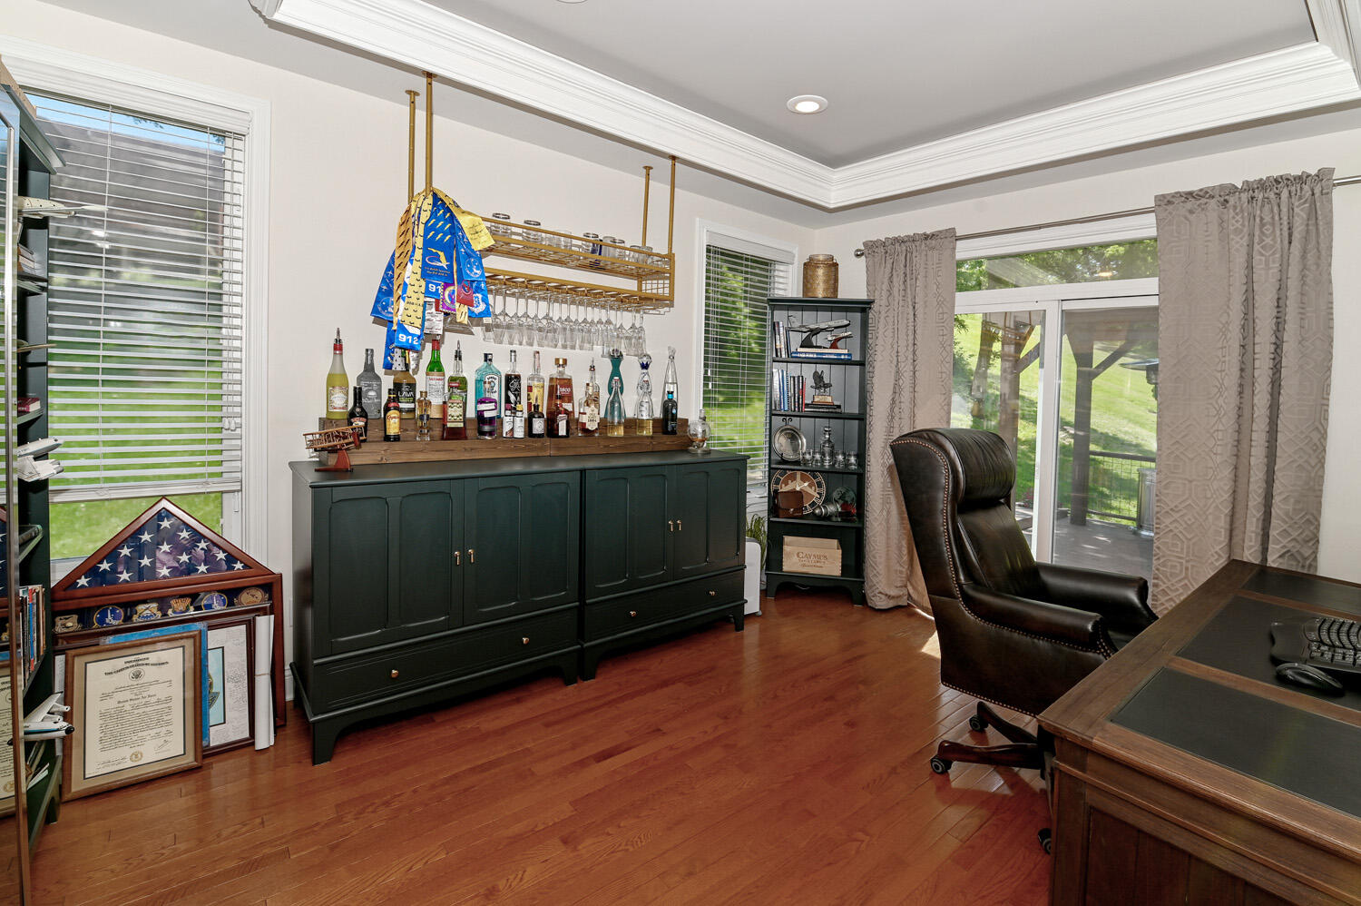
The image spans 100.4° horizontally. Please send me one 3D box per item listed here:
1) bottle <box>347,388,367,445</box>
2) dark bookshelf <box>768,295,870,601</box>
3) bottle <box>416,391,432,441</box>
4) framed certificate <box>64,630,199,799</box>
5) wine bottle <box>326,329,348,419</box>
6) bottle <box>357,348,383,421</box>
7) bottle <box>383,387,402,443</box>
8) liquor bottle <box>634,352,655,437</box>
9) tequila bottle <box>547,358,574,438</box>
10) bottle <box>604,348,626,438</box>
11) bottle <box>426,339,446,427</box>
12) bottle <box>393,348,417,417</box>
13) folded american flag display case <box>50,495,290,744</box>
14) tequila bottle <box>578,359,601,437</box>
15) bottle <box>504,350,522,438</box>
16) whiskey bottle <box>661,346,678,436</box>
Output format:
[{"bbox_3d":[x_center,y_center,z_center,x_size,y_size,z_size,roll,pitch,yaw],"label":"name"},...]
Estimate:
[{"bbox_3d":[-1.250,-0.149,2.192,0.074,0.220,0.074,-3,7,-38],"label":"bottle"},{"bbox_3d":[0.956,-0.015,4.013,0.755,2.080,0.360,2,4,7],"label":"dark bookshelf"},{"bbox_3d":[-1.195,-0.173,2.639,0.072,0.235,0.068,0,5,-22],"label":"bottle"},{"bbox_3d":[-1.757,0.830,1.829,0.335,0.440,0.030,-1,-11,-31],"label":"framed certificate"},{"bbox_3d":[-1.343,-0.306,2.216,0.085,0.355,0.085,-3,7,-38],"label":"wine bottle"},{"bbox_3d":[-1.212,-0.269,2.218,0.095,0.279,0.080,-1,6,-35],"label":"bottle"},{"bbox_3d":[-1.120,-0.149,2.207,0.066,0.207,0.064,-1,6,-35],"label":"bottle"},{"bbox_3d":[-0.218,-0.353,3.399,0.110,0.465,0.110,1,4,0],"label":"liquor bottle"},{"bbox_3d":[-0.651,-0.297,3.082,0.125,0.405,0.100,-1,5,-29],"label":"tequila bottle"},{"bbox_3d":[-0.336,-0.311,2.884,0.098,0.444,0.098,2,5,0],"label":"bottle"},{"bbox_3d":[-1.053,-0.314,2.440,0.085,0.348,0.085,-3,7,-38],"label":"bottle"},{"bbox_3d":[-1.151,-0.280,2.368,0.091,0.285,0.091,-3,7,-38],"label":"bottle"},{"bbox_3d":[-1.822,0.604,2.032,0.637,0.921,0.098,-3,2,-38],"label":"folded american flag display case"},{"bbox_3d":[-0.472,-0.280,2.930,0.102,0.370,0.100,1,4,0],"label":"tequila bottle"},{"bbox_3d":[-0.753,-0.264,2.540,0.078,0.391,0.076,-1,5,-31],"label":"bottle"},{"bbox_3d":[-0.063,-0.385,3.512,0.095,0.500,0.095,-1,5,-26],"label":"whiskey bottle"}]

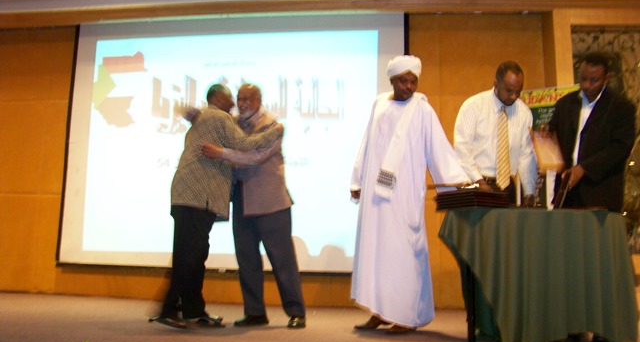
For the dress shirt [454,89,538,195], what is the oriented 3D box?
[{"bbox_3d":[1.122,-0.181,3.878,0.490,0.640,0.330,2,-8,-5],"label":"dress shirt"}]

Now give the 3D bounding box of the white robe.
[{"bbox_3d":[0.591,0.254,4.031,0.700,1.480,0.450,0,-8,12],"label":"white robe"}]

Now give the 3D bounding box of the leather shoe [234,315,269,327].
[{"bbox_3d":[-0.449,0.987,4.000,0.275,0.090,0.100,6,-9,-31],"label":"leather shoe"}]

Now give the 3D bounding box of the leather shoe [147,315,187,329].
[{"bbox_3d":[-0.981,0.981,3.950,0.275,0.095,0.100,11,-7,3],"label":"leather shoe"}]

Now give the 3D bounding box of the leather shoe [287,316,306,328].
[{"bbox_3d":[-0.153,0.982,3.980,0.105,0.090,0.280,-1,-8,18],"label":"leather shoe"}]

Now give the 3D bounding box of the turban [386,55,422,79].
[{"bbox_3d":[0.576,-0.702,4.157,0.230,0.155,0.250,2,-8,-5],"label":"turban"}]

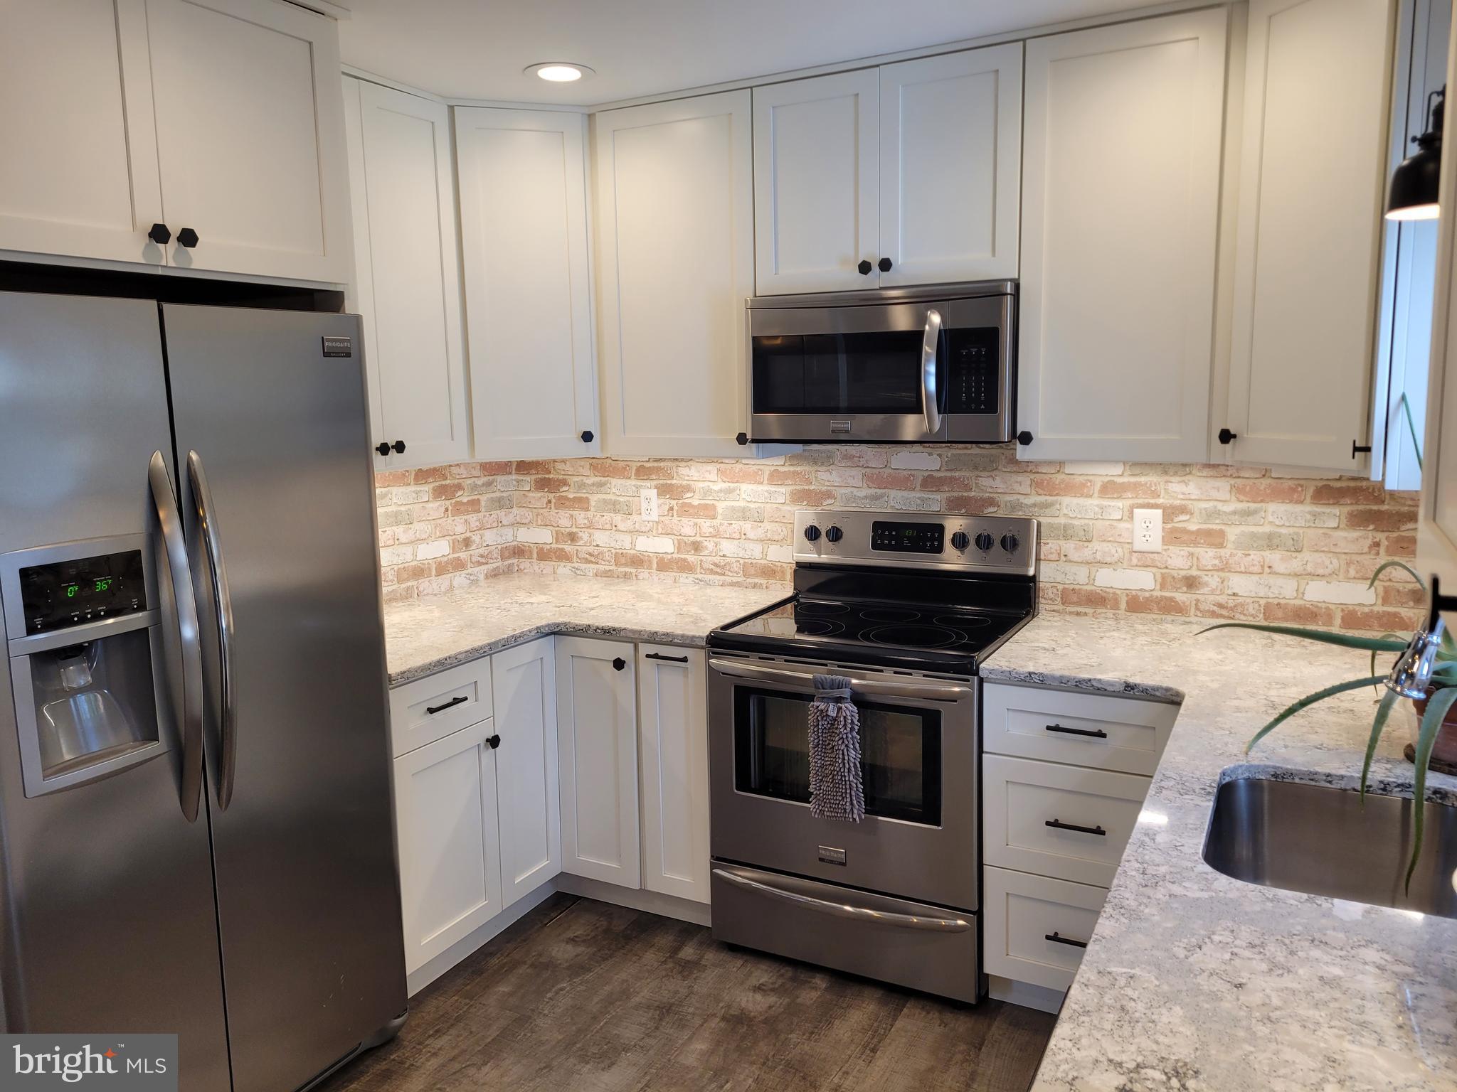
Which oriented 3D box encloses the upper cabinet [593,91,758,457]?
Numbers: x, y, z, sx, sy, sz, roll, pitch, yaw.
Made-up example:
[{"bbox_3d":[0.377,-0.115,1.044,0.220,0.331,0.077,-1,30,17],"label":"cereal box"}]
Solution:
[{"bbox_3d":[-0.093,-0.812,3.429,0.563,1.041,0.336,3,9,28],"label":"upper cabinet"}]

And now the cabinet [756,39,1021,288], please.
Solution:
[{"bbox_3d":[0.486,-1.011,3.086,0.761,0.578,0.336,3,9,28],"label":"cabinet"}]

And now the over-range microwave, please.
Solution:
[{"bbox_3d":[0.477,-0.507,3.118,0.760,0.406,0.425,3,9,28],"label":"over-range microwave"}]

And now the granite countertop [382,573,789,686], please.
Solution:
[{"bbox_3d":[-0.597,0.241,3.272,1.205,0.032,1.370,3,9,28],"label":"granite countertop"}]

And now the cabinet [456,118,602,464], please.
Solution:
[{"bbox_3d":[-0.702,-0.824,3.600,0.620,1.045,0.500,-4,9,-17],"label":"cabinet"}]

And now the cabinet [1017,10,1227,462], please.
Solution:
[{"bbox_3d":[1.033,-0.749,2.831,0.470,1.041,0.336,3,9,28],"label":"cabinet"}]

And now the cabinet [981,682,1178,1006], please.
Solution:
[{"bbox_3d":[0.988,0.722,2.913,0.455,0.884,0.632,3,9,28],"label":"cabinet"}]

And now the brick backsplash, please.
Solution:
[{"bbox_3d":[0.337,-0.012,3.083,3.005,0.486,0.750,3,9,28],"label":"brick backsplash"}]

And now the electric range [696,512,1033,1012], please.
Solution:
[{"bbox_3d":[0.428,0.540,3.140,0.761,1.202,0.695,3,9,28],"label":"electric range"}]

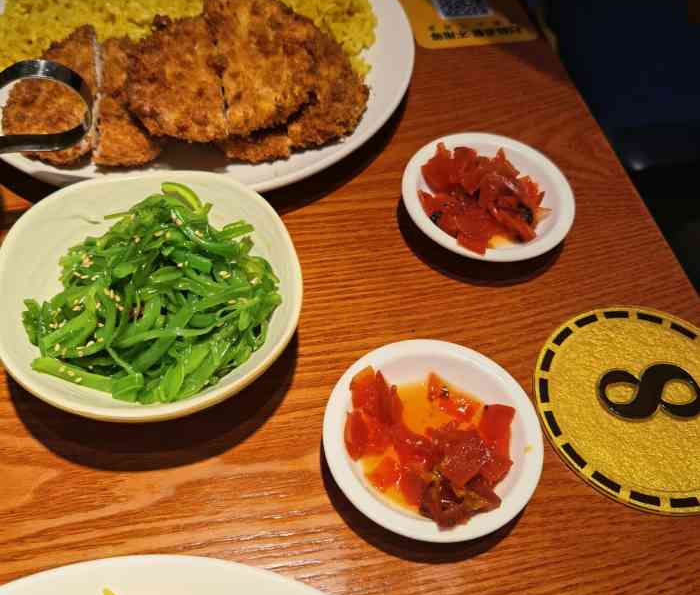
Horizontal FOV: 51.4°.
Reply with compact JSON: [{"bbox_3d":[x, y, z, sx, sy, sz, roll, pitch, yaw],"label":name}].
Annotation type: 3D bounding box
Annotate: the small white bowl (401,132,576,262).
[{"bbox_3d":[0.071,-0.048,0.381,0.088,0.023,0.088,3,55,-4],"label":"small white bowl"}]

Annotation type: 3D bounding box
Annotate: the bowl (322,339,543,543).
[{"bbox_3d":[0.033,0.060,0.301,0.088,0.023,0.088,3,55,-4],"label":"bowl"}]

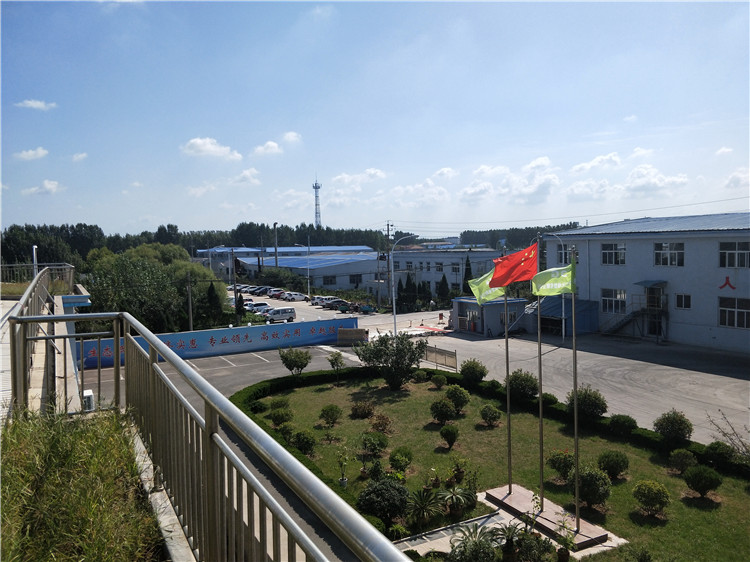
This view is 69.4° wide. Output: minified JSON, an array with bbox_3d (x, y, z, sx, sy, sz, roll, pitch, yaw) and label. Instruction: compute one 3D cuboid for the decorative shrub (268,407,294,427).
[{"bbox_3d":[-4.941,7.209,28.716,1.203,0.821,1.203,-2,4,0],"label":"decorative shrub"}]

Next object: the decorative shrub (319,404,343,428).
[{"bbox_3d":[-2.416,7.400,29.566,1.285,1.224,1.246,-1,4,-5],"label":"decorative shrub"}]

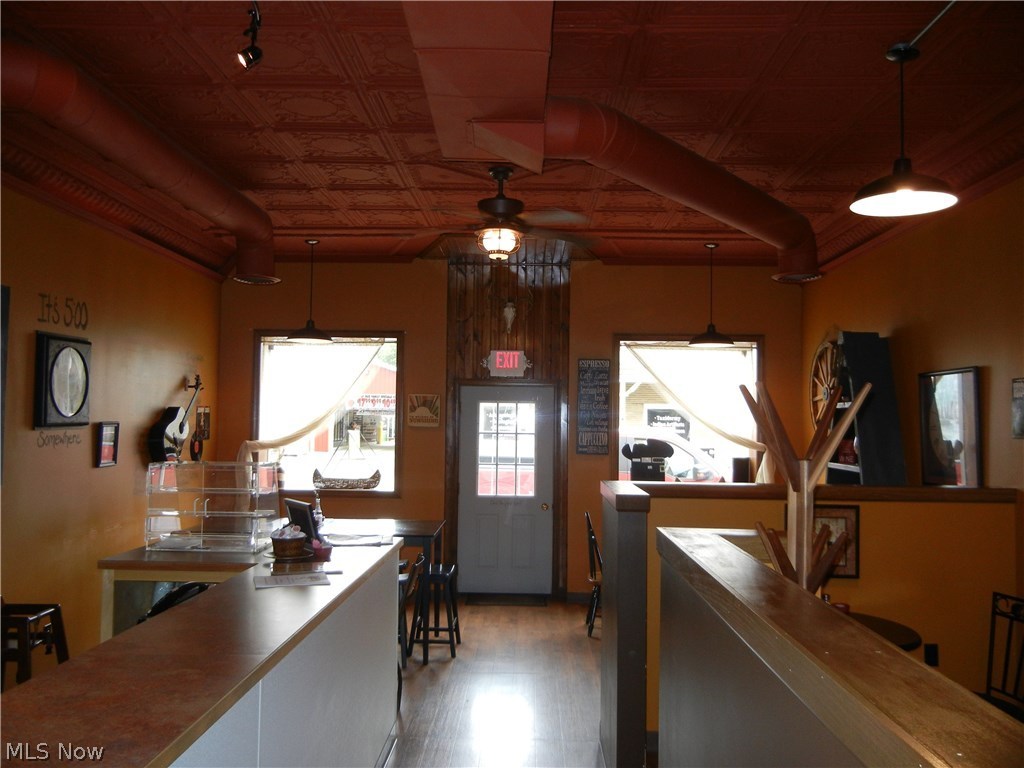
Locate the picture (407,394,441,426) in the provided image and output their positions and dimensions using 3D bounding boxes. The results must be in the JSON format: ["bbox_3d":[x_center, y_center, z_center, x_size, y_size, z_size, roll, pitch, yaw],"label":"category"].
[{"bbox_3d":[-0.854,0.261,8.646,0.315,0.315,0.025,1,-2,1],"label":"picture"}]

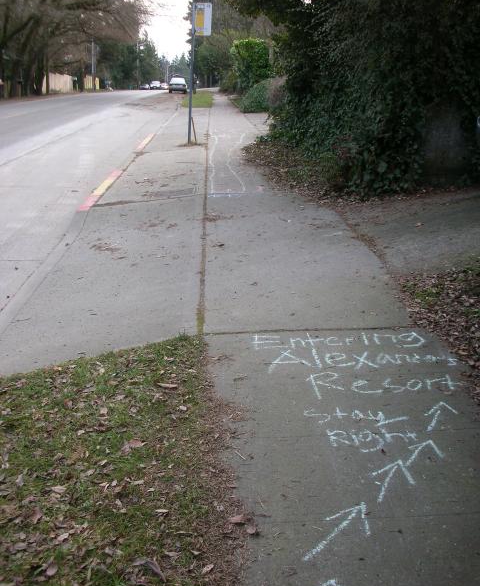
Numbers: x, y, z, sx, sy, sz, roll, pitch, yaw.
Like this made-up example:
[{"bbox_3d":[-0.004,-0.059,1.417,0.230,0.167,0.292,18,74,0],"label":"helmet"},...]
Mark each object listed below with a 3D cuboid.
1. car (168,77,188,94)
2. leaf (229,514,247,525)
[{"bbox_3d":[-6.159,-20.769,64.800,1.710,1.450,4.500,1,18,-3],"label":"car"},{"bbox_3d":[-0.009,0.819,2.340,0.063,0.020,0.045,-1,18,-8],"label":"leaf"}]

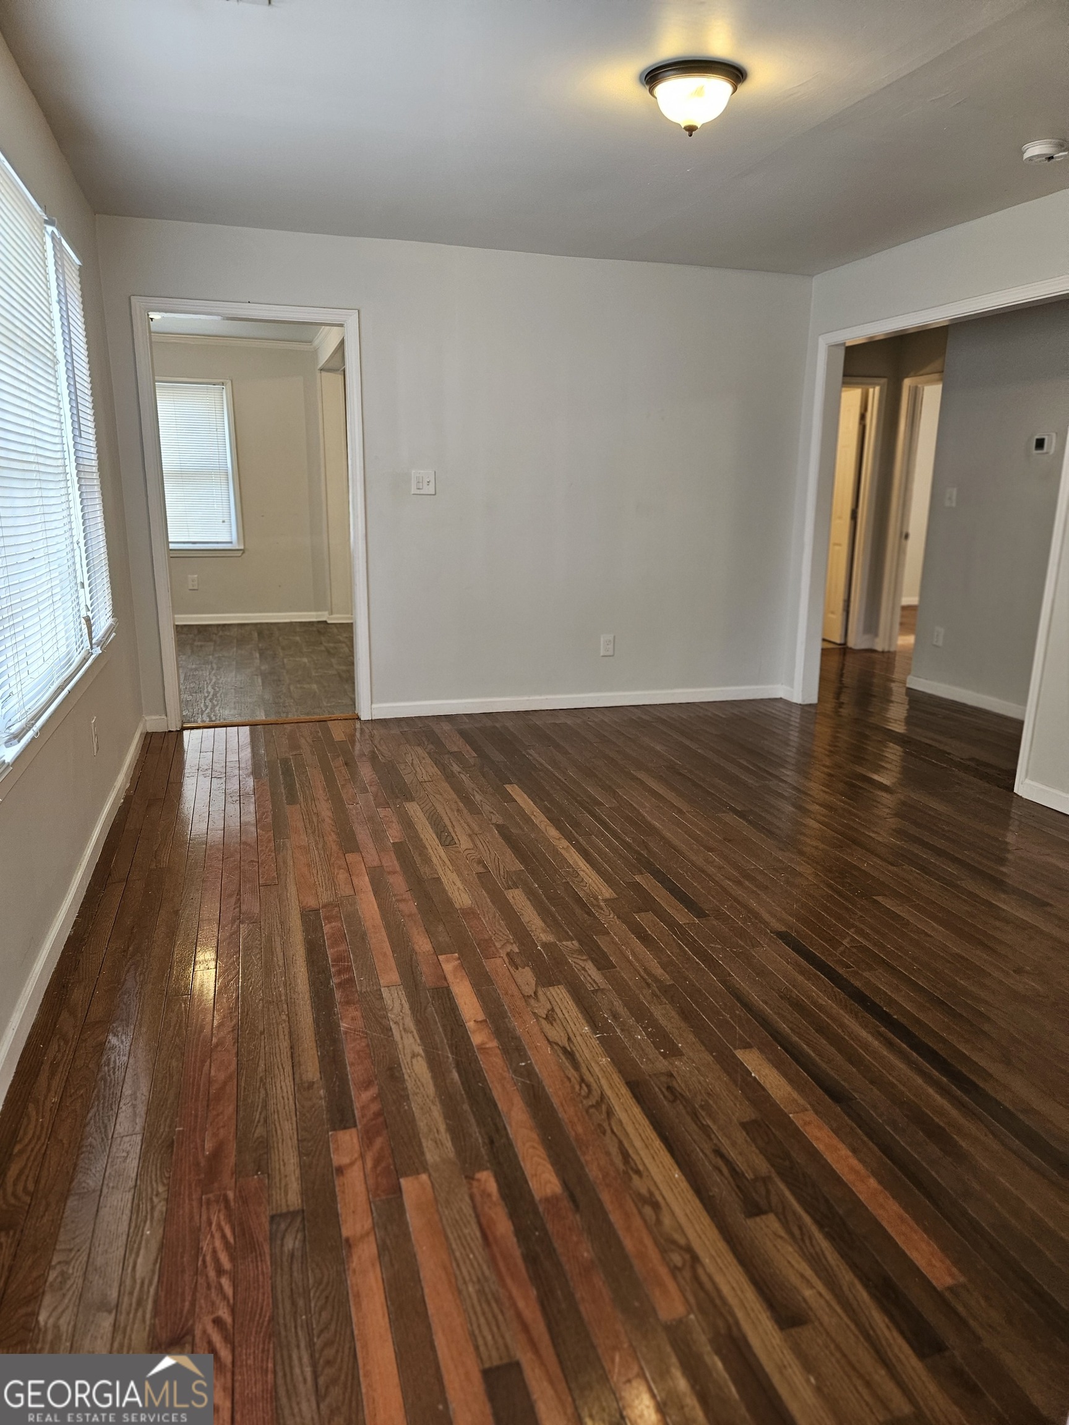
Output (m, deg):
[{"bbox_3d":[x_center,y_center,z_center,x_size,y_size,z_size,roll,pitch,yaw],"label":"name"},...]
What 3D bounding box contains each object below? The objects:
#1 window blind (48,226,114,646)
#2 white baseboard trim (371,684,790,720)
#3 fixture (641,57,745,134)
[{"bbox_3d":[-1.572,-0.918,3.322,0.040,1.340,0.548,-3,14,-16],"label":"window blind"},{"bbox_3d":[0.320,-0.072,5.521,2.533,0.087,0.016,-3,14,-16],"label":"white baseboard trim"},{"bbox_3d":[0.462,-1.772,2.774,0.294,0.144,0.294,1,14,0],"label":"fixture"}]

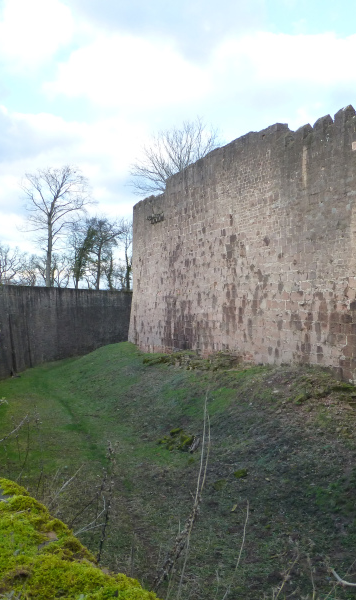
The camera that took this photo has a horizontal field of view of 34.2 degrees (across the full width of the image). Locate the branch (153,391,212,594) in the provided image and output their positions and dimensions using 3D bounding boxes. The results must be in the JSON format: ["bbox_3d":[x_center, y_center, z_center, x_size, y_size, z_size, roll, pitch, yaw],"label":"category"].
[{"bbox_3d":[0.021,1.150,3.400,0.340,1.220,0.300,0,2,0],"label":"branch"}]

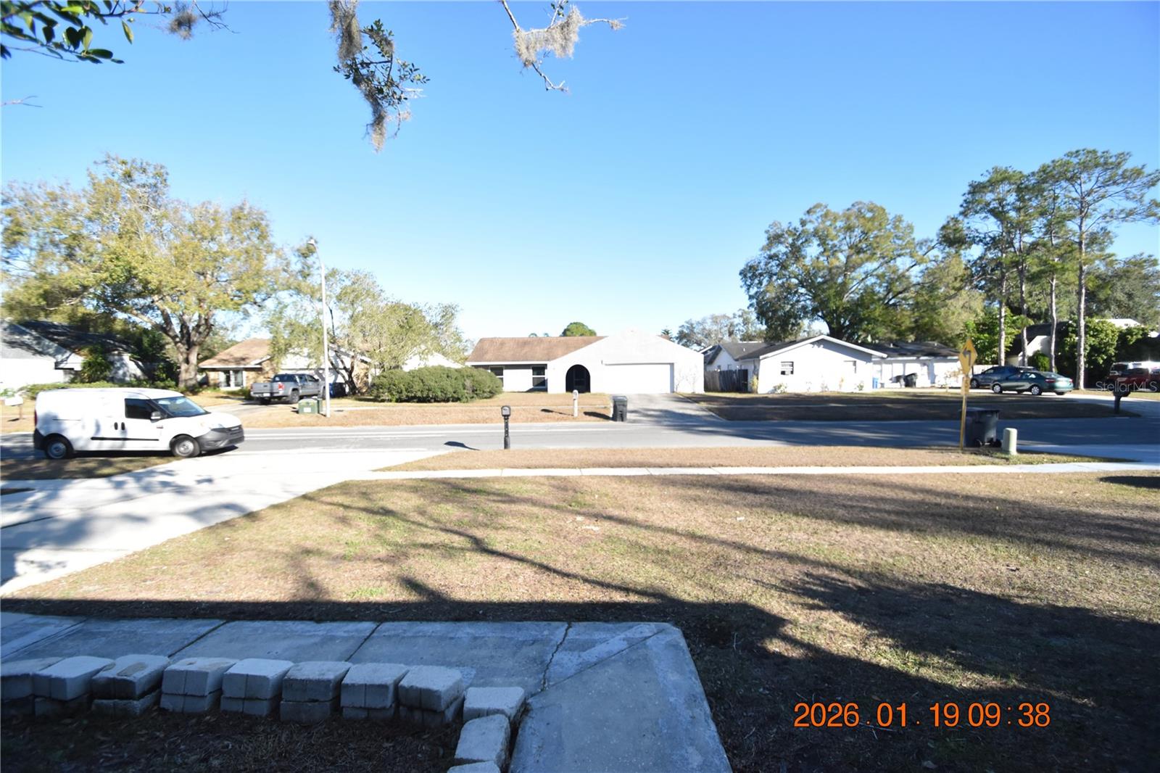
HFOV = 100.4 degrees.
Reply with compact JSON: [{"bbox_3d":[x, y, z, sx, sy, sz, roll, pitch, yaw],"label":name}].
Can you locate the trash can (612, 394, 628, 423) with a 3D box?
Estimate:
[{"bbox_3d":[1.860,1.050,22.200,0.660,1.120,0.800,0,2,-5],"label":"trash can"}]

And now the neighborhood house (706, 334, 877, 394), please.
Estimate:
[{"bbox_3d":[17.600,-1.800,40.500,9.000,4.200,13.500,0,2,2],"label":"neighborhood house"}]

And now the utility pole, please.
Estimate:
[{"bbox_3d":[-12.100,-2.650,22.500,0.400,8.400,1.300,0,2,3],"label":"utility pole"}]

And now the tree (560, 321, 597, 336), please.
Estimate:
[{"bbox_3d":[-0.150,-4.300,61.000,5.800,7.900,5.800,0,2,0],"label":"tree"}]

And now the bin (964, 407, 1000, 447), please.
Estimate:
[{"bbox_3d":[11.495,1.144,13.881,0.650,1.070,0.780,-1,3,-5],"label":"bin"}]

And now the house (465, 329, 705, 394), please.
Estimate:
[{"bbox_3d":[0.426,-2.037,41.250,17.500,4.600,13.200,-1,3,0],"label":"house"}]

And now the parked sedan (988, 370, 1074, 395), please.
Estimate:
[{"bbox_3d":[29.953,-0.215,32.271,1.800,1.450,4.680,-1,3,-2],"label":"parked sedan"}]

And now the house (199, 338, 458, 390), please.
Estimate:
[{"bbox_3d":[-22.800,-1.900,41.800,16.500,4.700,13.000,0,2,-3],"label":"house"}]

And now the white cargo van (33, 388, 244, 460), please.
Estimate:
[{"bbox_3d":[-12.291,1.003,13.807,4.750,1.880,1.840,-1,3,-5],"label":"white cargo van"}]

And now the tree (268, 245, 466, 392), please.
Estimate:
[{"bbox_3d":[-14.100,-4.300,32.200,12.300,9.500,11.000,0,2,0],"label":"tree"}]

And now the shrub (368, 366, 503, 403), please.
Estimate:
[{"bbox_3d":[-9.195,-0.167,31.322,8.200,2.160,3.400,-1,3,0],"label":"shrub"}]

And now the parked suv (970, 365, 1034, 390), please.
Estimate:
[{"bbox_3d":[32.300,-0.656,36.800,1.900,1.740,4.750,-1,2,0],"label":"parked suv"}]

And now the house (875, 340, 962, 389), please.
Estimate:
[{"bbox_3d":[29.000,-2.150,46.800,10.500,4.400,9.500,0,2,2],"label":"house"}]

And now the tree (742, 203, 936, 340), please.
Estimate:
[{"bbox_3d":[26.566,-10.022,51.593,18.500,18.800,18.500,-1,3,0],"label":"tree"}]

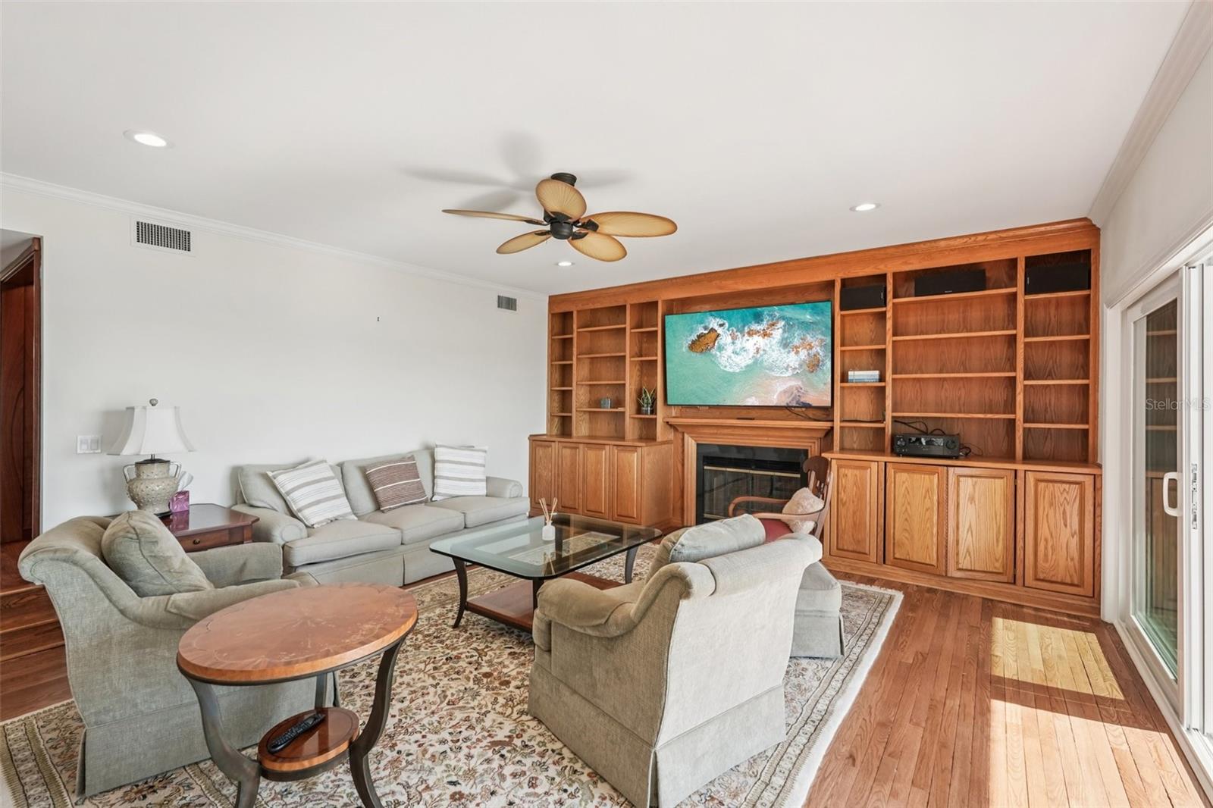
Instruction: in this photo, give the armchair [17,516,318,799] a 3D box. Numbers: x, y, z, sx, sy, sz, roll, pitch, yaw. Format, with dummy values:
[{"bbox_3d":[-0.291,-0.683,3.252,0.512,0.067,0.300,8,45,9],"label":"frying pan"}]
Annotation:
[{"bbox_3d":[-1.761,0.922,2.358,0.970,0.890,0.800,0,0,-35],"label":"armchair"}]

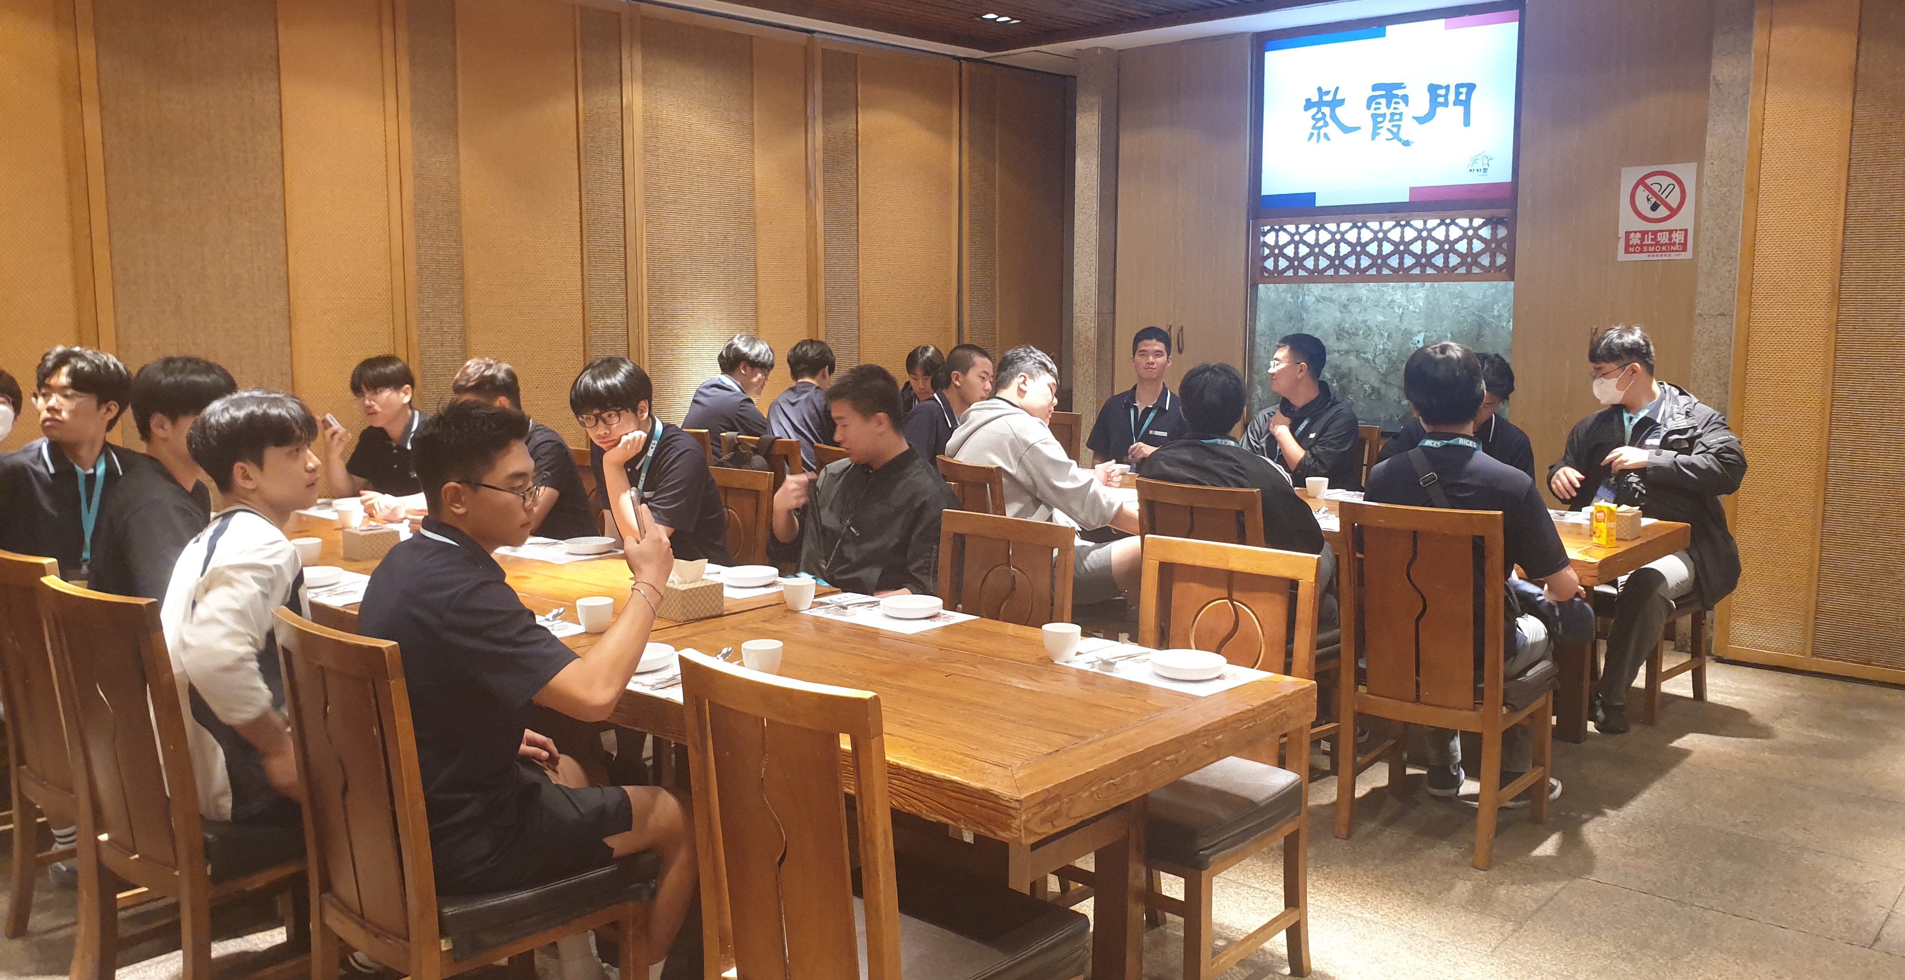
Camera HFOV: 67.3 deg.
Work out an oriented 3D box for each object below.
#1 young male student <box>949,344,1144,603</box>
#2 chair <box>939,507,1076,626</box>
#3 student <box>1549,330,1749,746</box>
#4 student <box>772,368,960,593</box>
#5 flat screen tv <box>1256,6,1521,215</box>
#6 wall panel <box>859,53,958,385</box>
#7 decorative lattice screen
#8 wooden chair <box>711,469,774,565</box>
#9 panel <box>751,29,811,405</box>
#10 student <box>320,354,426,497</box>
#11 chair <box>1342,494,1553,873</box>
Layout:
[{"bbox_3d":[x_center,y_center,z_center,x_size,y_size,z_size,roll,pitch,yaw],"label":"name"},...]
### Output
[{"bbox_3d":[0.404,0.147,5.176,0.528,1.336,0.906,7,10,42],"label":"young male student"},{"bbox_3d":[0.002,0.573,3.630,0.450,0.970,0.520,6,9,41],"label":"chair"},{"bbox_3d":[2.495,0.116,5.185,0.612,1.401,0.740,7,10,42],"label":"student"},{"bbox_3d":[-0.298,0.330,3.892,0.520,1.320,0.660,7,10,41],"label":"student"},{"bbox_3d":[2.045,-1.784,6.840,1.280,0.850,0.070,7,10,41],"label":"flat screen tv"},{"bbox_3d":[-0.261,-1.016,8.395,0.060,2.900,0.810,7,10,44],"label":"wall panel"},{"bbox_3d":[2.096,-1.188,7.079,1.394,0.325,0.045,7,10,42],"label":"decorative lattice screen"},{"bbox_3d":[-0.839,0.419,4.554,0.415,0.962,0.513,7,10,42],"label":"wooden chair"},{"bbox_3d":[-0.857,-0.900,7.309,0.050,2.698,0.355,7,10,42],"label":"panel"},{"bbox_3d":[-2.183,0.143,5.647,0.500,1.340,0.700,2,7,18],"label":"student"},{"bbox_3d":[1.401,0.494,4.035,0.440,0.955,0.500,6,10,40],"label":"chair"}]

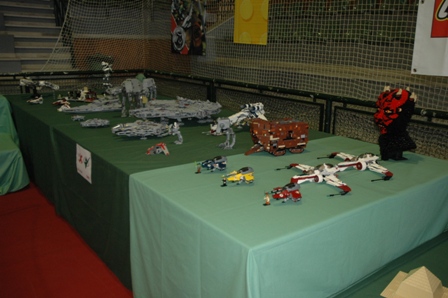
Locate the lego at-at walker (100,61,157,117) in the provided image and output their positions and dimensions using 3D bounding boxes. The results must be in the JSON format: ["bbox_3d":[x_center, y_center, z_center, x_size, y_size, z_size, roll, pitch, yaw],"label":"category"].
[{"bbox_3d":[-0.976,-0.500,3.993,0.375,0.360,0.160,2,14,3],"label":"lego at-at walker"}]

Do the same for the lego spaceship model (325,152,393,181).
[{"bbox_3d":[0.758,0.089,2.314,0.330,0.104,0.430,-5,15,-24],"label":"lego spaceship model"}]

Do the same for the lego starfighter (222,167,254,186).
[{"bbox_3d":[0.085,0.135,2.155,0.150,0.068,0.120,-1,14,-7],"label":"lego starfighter"}]

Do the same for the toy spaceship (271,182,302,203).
[{"bbox_3d":[0.289,0.199,1.917,0.150,0.068,0.120,-1,14,-7],"label":"toy spaceship"}]

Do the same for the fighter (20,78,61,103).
[{"bbox_3d":[-2.341,-0.787,5.227,0.520,0.260,0.350,-6,16,-27],"label":"fighter"}]

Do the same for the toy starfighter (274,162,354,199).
[{"bbox_3d":[0.487,0.143,2.082,0.330,0.104,0.430,-6,16,-25],"label":"toy starfighter"}]

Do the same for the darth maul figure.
[{"bbox_3d":[1.082,-0.164,2.629,0.270,0.455,0.240,-2,14,-12],"label":"darth maul figure"}]

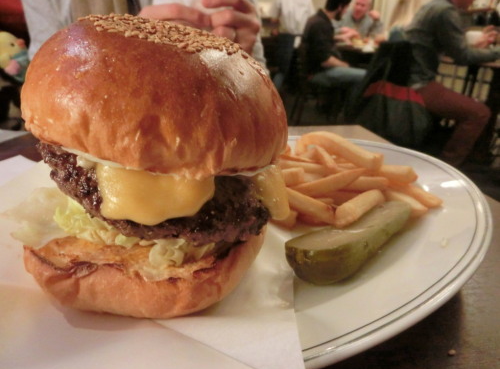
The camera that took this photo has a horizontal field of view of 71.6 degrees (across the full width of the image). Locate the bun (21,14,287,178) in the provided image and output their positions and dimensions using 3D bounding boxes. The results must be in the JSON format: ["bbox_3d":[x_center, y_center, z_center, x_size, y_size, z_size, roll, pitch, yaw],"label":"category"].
[{"bbox_3d":[-0.033,-0.038,0.143,0.102,0.049,0.102,10,14,-4],"label":"bun"}]

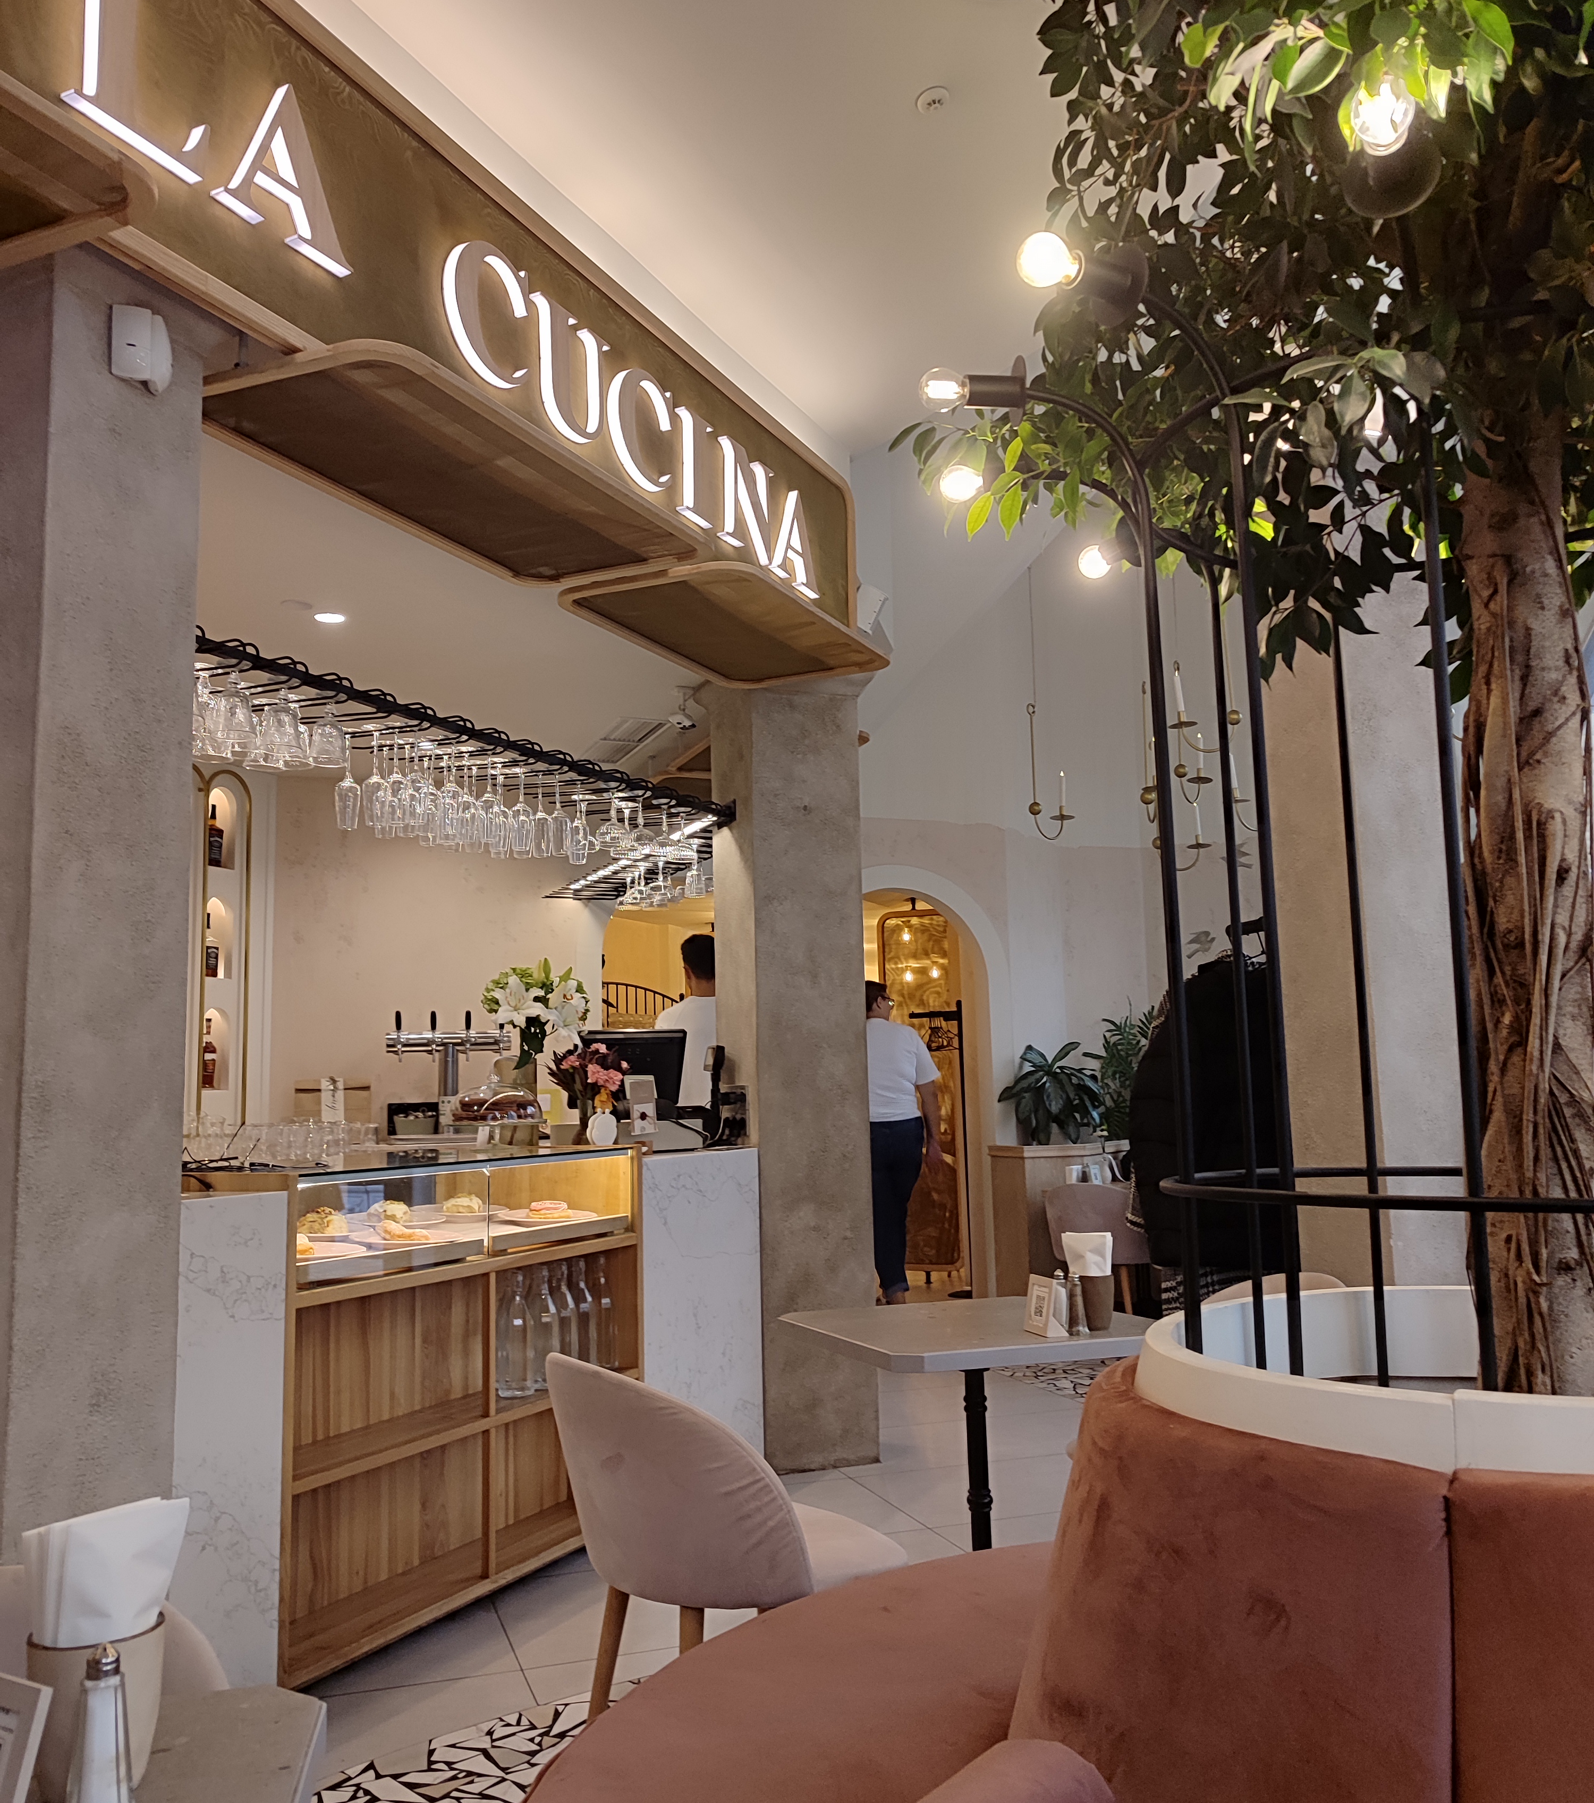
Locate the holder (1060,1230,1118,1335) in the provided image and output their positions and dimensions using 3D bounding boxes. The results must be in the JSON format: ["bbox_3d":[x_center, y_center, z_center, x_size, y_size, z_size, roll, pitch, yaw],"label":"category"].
[{"bbox_3d":[0.526,0.681,2.752,0.090,0.168,0.085,-3,-7,10],"label":"holder"}]

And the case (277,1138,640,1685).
[{"bbox_3d":[-0.966,1.170,3.879,0.480,1.020,1.400,-4,-8,25],"label":"case"}]

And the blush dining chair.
[{"bbox_3d":[-0.116,1.100,2.423,0.550,0.780,0.500,3,-8,-30],"label":"blush dining chair"}]

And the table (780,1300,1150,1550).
[{"bbox_3d":[0.337,1.149,2.772,0.610,0.750,0.590,1,-7,-18],"label":"table"}]

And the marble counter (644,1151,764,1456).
[{"bbox_3d":[-0.511,1.270,4.613,0.550,1.008,0.717,-5,-8,25],"label":"marble counter"}]

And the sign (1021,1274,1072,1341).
[{"bbox_3d":[0.444,0.708,2.689,0.050,0.100,0.080,1,-7,-18],"label":"sign"}]

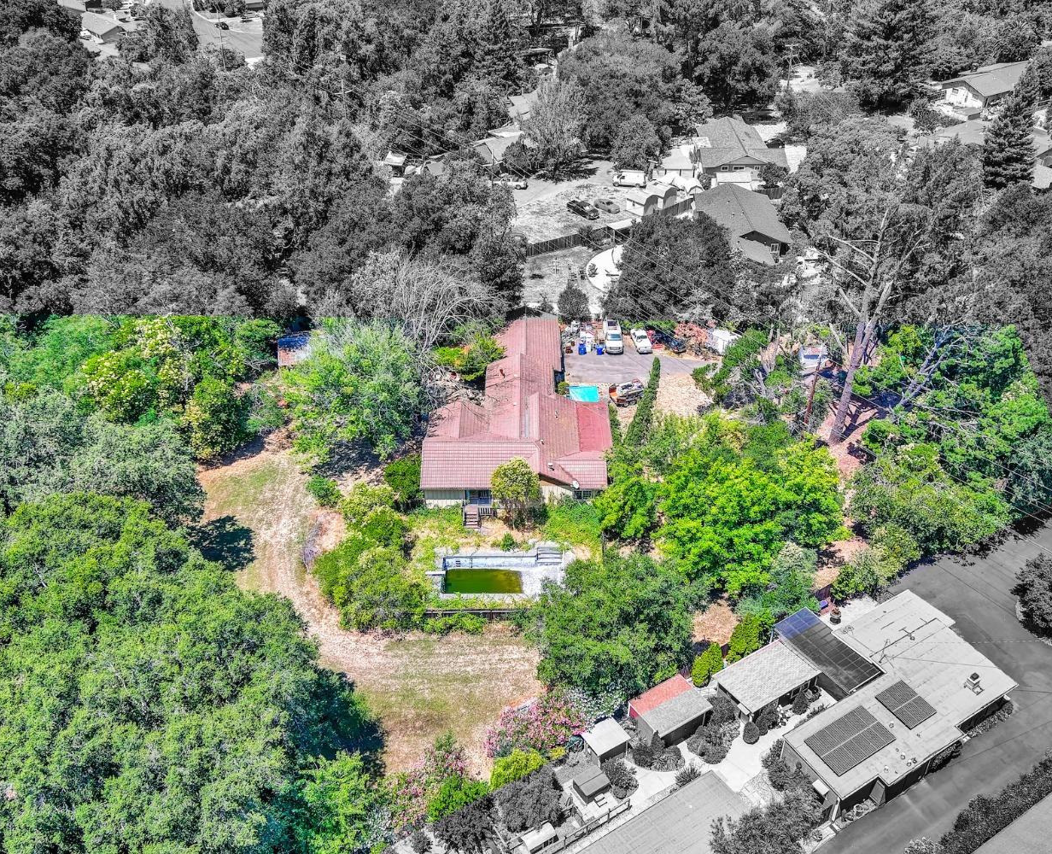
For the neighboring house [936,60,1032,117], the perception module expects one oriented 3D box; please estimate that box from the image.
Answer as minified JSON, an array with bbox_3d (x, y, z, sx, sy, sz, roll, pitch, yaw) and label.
[{"bbox_3d":[89.600,-66.200,197.130,20.500,4.600,10.300,-24,44,-28],"label":"neighboring house"}]

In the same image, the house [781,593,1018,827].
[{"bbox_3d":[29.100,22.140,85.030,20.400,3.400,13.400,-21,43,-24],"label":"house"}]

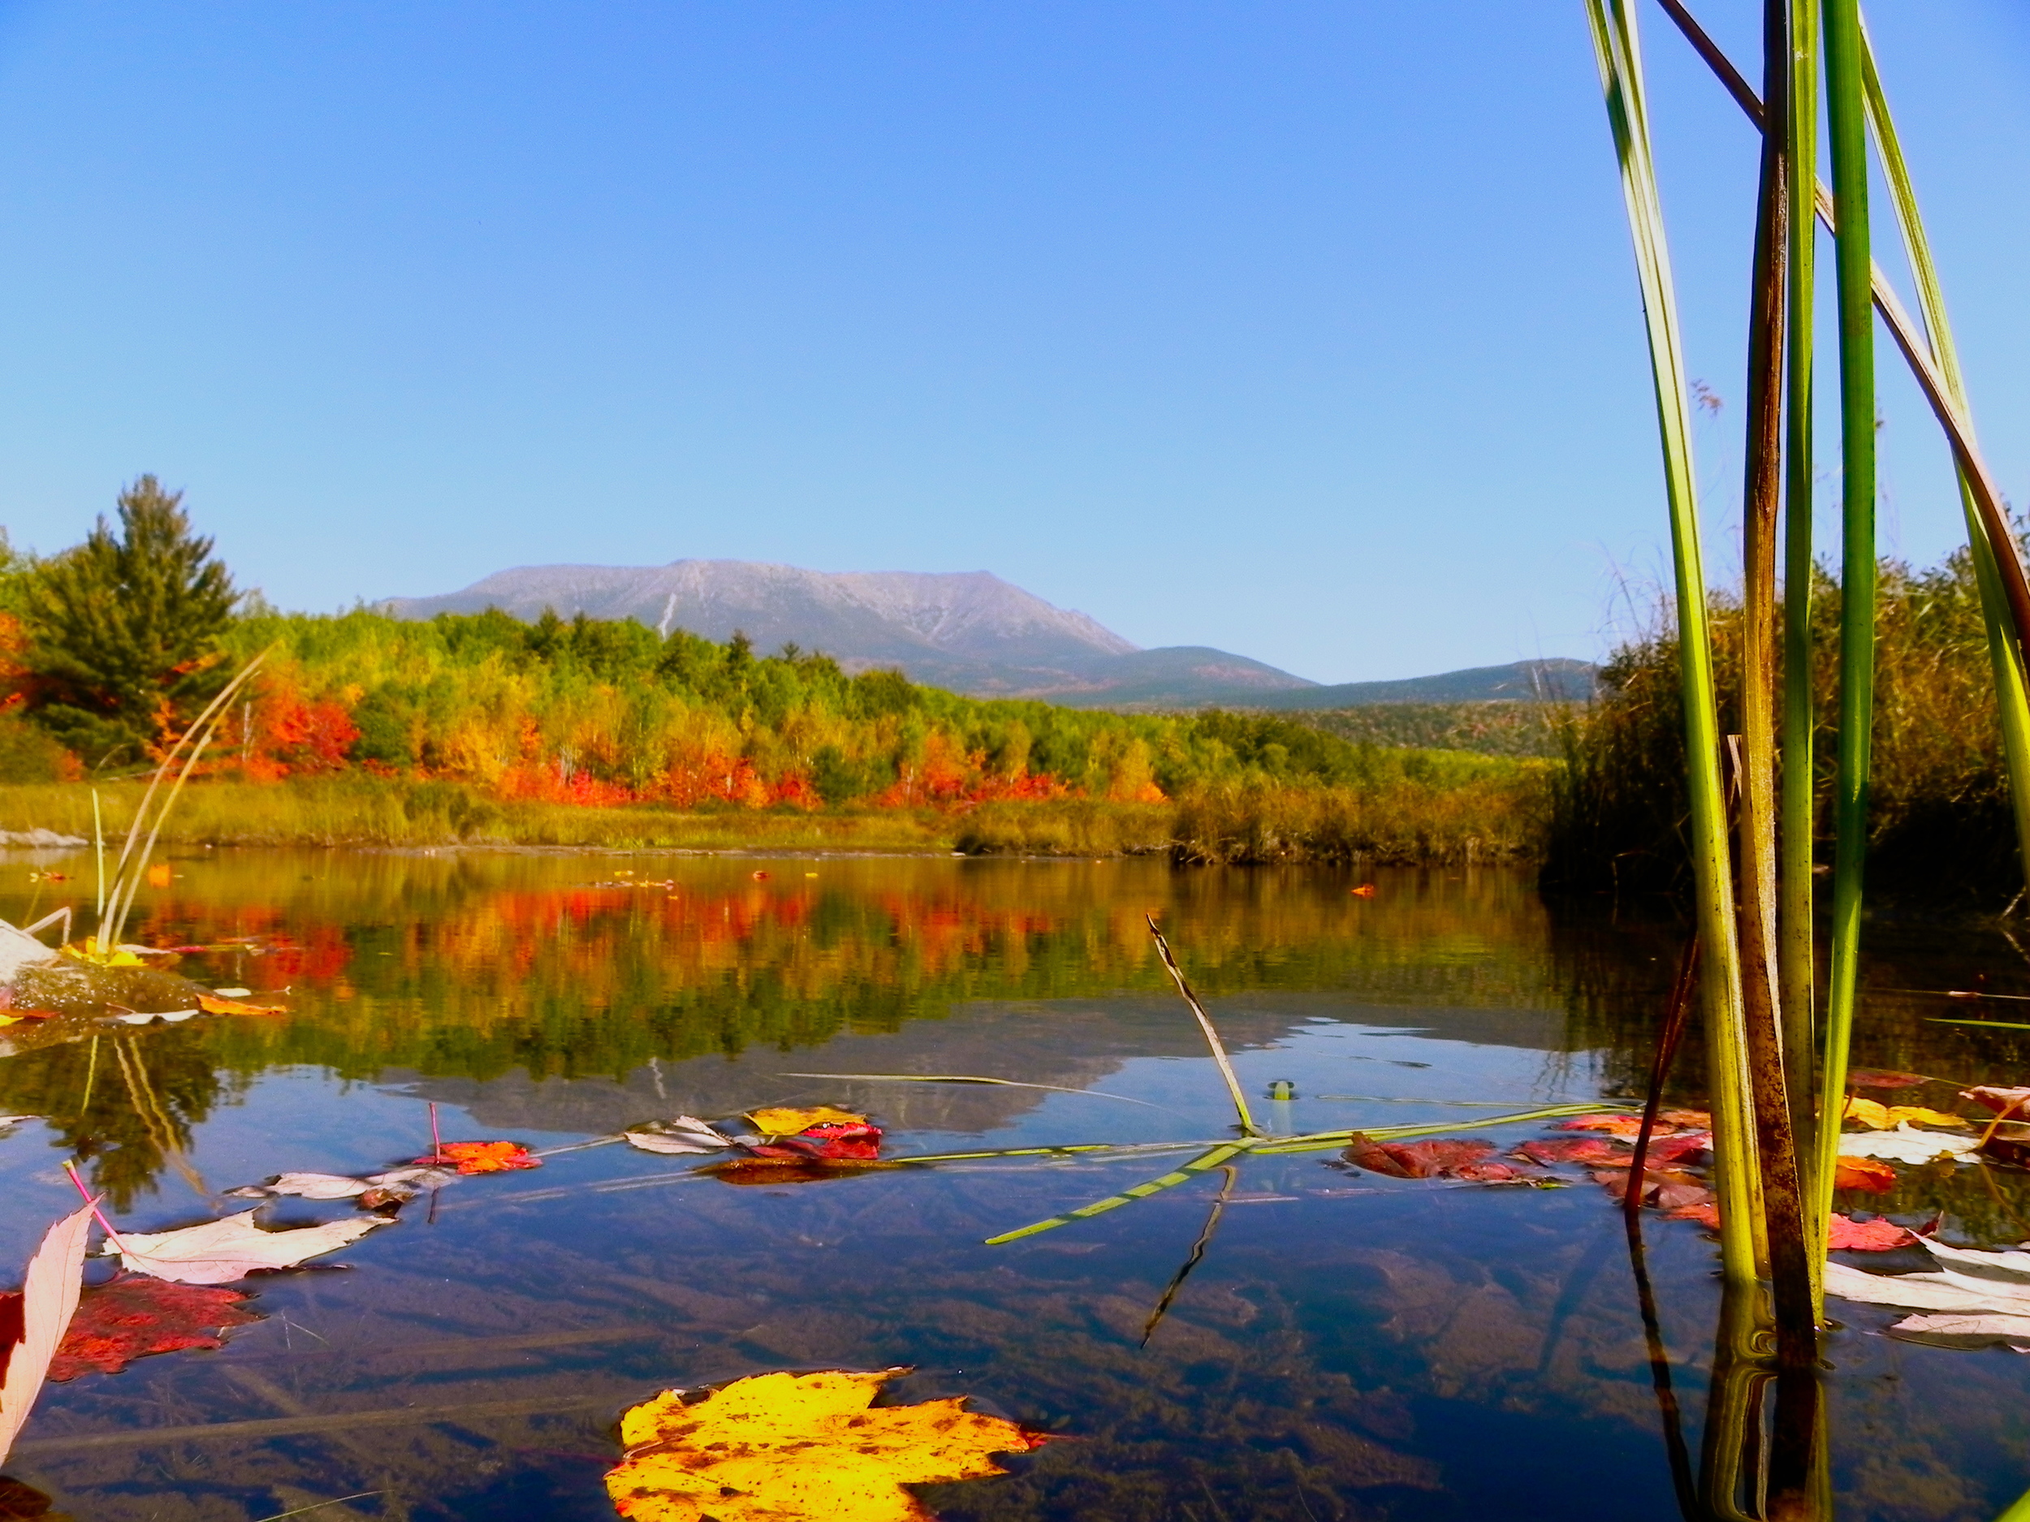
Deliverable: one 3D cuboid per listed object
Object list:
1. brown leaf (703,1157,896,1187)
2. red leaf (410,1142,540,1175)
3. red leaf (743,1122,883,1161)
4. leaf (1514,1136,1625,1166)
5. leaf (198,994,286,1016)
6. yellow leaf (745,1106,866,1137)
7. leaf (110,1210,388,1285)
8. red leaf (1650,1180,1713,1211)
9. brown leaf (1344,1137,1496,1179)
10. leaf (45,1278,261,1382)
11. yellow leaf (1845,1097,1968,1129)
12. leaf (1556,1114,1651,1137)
[{"bbox_3d":[-0.093,0.176,0.663,0.084,0.008,0.053,0,-3,0],"label":"brown leaf"},{"bbox_3d":[-0.242,0.174,0.681,0.059,0.008,0.064,0,-3,0],"label":"red leaf"},{"bbox_3d":[-0.093,0.174,0.716,0.062,0.014,0.064,0,-3,0],"label":"red leaf"},{"bbox_3d":[0.255,0.177,0.705,0.053,0.011,0.059,0,-3,0],"label":"leaf"},{"bbox_3d":[-0.650,0.200,1.262,0.077,0.015,0.059,0,-3,0],"label":"leaf"},{"bbox_3d":[-0.105,0.176,0.755,0.062,0.011,0.059,0,-3,0],"label":"yellow leaf"},{"bbox_3d":[-0.274,0.165,0.537,0.084,0.010,0.087,-1,-3,19],"label":"leaf"},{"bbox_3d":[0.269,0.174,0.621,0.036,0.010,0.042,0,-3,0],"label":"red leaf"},{"bbox_3d":[0.184,0.175,0.688,0.076,0.011,0.073,0,-3,0],"label":"brown leaf"},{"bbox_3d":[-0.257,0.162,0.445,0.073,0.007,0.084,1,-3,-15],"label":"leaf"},{"bbox_3d":[0.467,0.182,0.803,0.073,0.014,0.067,0,-3,0],"label":"yellow leaf"},{"bbox_3d":[0.303,0.182,0.768,0.059,0.010,0.056,0,-3,0],"label":"leaf"}]

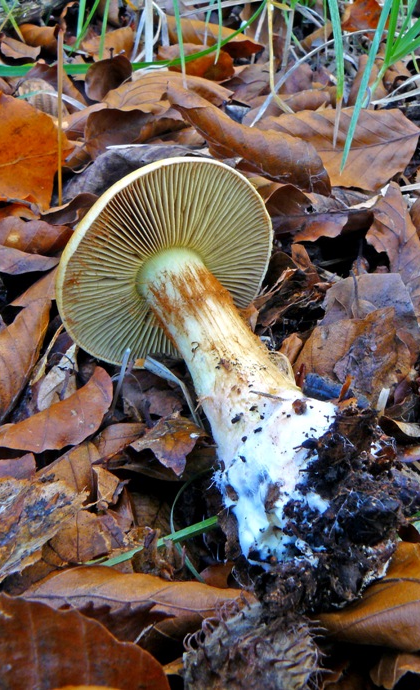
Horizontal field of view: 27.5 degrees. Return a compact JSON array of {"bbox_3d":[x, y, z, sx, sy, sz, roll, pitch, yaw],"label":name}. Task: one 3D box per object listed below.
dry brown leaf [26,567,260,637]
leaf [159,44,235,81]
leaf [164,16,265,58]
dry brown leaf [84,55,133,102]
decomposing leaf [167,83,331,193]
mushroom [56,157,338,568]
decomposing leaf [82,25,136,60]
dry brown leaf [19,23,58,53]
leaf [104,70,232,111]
[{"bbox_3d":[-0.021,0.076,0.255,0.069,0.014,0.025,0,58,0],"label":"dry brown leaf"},{"bbox_3d":[-0.006,-0.148,0.448,0.042,0.016,0.029,5,67,6],"label":"leaf"},{"bbox_3d":[0.003,-0.168,0.468,0.059,0.018,0.036,15,64,16],"label":"leaf"},{"bbox_3d":[-0.052,-0.137,0.439,0.025,0.018,0.017,0,63,0],"label":"dry brown leaf"},{"bbox_3d":[0.018,-0.097,0.401,0.025,0.019,0.089,-37,61,-24],"label":"decomposing leaf"},{"bbox_3d":[0.002,-0.001,0.237,0.070,0.070,0.105,-16,47,-17],"label":"mushroom"},{"bbox_3d":[-0.056,-0.166,0.471,0.035,0.014,0.031,-10,63,-11],"label":"decomposing leaf"},{"bbox_3d":[-0.094,-0.169,0.471,0.020,0.011,0.017,0,63,0],"label":"dry brown leaf"},{"bbox_3d":[-0.021,-0.127,0.428,0.066,0.015,0.041,-3,50,-4],"label":"leaf"}]

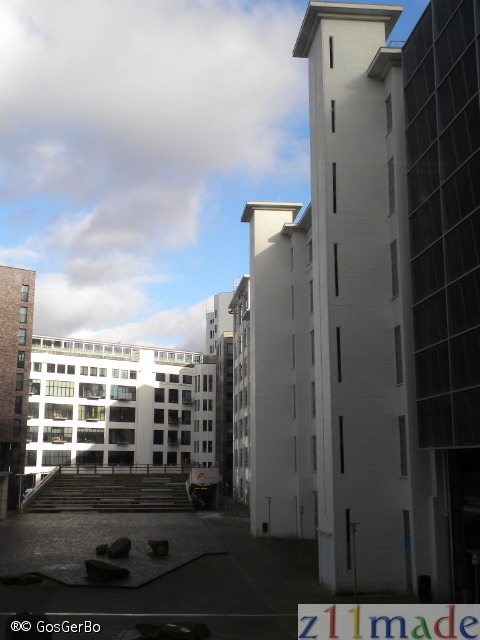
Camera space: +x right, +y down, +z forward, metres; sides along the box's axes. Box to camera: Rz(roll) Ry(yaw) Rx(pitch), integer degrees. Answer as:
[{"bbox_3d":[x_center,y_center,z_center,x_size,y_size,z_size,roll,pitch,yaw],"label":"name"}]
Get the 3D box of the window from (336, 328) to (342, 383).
[{"bbox_3d":[5.616,1.975,42.906,0.200,3.136,0.150,1,-11,-6],"label":"window"}]

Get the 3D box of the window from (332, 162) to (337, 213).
[{"bbox_3d":[5.600,-7.774,44.734,0.200,3.136,0.150,1,-11,-6],"label":"window"}]

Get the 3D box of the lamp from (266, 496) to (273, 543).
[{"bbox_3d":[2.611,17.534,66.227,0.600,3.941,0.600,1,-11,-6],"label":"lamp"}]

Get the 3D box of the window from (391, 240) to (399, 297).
[{"bbox_3d":[8.926,-2.914,43.450,0.150,3.262,0.994,1,-11,-6],"label":"window"}]

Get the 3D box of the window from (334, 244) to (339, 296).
[{"bbox_3d":[5.608,-2.876,43.816,0.200,3.122,0.150,1,-11,-6],"label":"window"}]

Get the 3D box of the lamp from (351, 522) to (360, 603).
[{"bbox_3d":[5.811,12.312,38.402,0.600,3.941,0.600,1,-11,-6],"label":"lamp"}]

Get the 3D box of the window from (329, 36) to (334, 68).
[{"bbox_3d":[5.586,-16.323,46.337,0.200,2.093,0.150,1,-11,-6],"label":"window"}]

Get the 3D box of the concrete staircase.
[{"bbox_3d":[-19.489,26.766,118.083,23.590,4.970,22.400,1,-11,-6],"label":"concrete staircase"}]

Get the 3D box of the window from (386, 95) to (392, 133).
[{"bbox_3d":[8.911,-12.219,45.195,0.150,2.121,0.994,1,-11,-6],"label":"window"}]

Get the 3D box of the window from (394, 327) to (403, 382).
[{"bbox_3d":[8.934,2.005,42.528,0.150,3.262,0.994,1,-11,-6],"label":"window"}]

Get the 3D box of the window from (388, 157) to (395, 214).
[{"bbox_3d":[8.918,-7.861,44.378,0.150,3.178,0.994,1,-11,-6],"label":"window"}]

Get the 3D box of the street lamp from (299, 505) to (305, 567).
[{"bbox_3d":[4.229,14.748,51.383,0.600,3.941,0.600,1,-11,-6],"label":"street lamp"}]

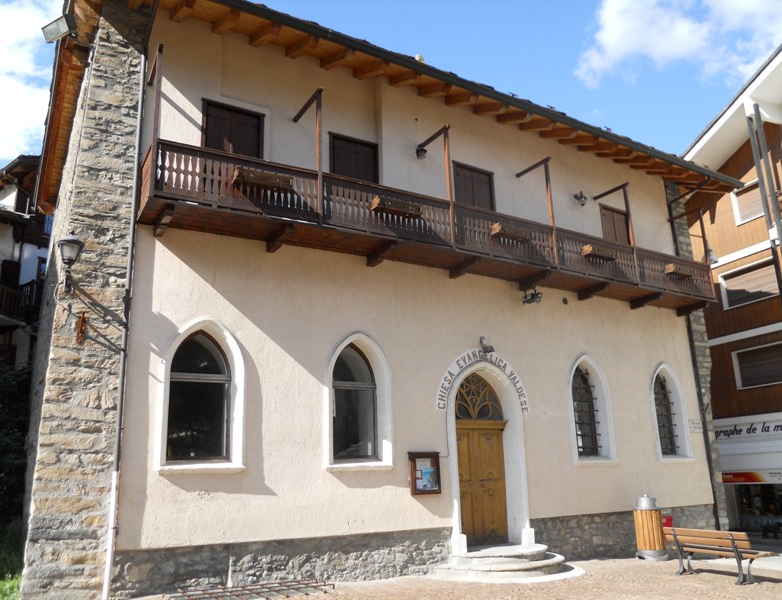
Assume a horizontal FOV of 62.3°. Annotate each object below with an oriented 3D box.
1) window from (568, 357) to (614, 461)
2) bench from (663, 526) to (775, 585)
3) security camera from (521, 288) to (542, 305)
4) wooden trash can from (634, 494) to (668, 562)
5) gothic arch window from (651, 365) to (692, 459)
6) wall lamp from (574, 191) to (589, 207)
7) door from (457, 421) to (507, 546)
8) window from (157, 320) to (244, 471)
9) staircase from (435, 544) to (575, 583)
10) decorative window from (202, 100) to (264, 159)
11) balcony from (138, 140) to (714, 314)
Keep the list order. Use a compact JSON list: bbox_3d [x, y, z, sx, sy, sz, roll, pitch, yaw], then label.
[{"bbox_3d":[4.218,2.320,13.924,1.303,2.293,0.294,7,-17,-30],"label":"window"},{"bbox_3d":[5.272,4.127,10.513,0.620,0.760,1.750,4,-16,-20],"label":"bench"},{"bbox_3d":[2.908,-0.052,13.381,0.294,0.265,0.274,7,-17,-30],"label":"security camera"},{"bbox_3d":[5.315,4.688,13.366,0.601,1.222,0.601,-2,-15,0],"label":"wooden trash can"},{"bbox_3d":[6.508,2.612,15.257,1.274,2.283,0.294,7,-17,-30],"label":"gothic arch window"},{"bbox_3d":[4.449,-2.379,15.123,0.206,0.343,0.284,7,-17,-30],"label":"wall lamp"},{"bbox_3d":[1.708,3.495,12.472,1.401,2.332,0.118,7,-17,-30],"label":"door"},{"bbox_3d":[-2.826,1.410,9.735,1.300,2.289,0.270,7,-18,-31],"label":"window"},{"bbox_3d":[2.274,4.525,11.159,2.891,0.349,1.503,7,-18,-31],"label":"staircase"},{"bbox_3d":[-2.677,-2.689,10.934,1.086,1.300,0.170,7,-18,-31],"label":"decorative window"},{"bbox_3d":[2.017,-1.027,12.755,12.995,0.960,1.078,7,-17,-30],"label":"balcony"}]

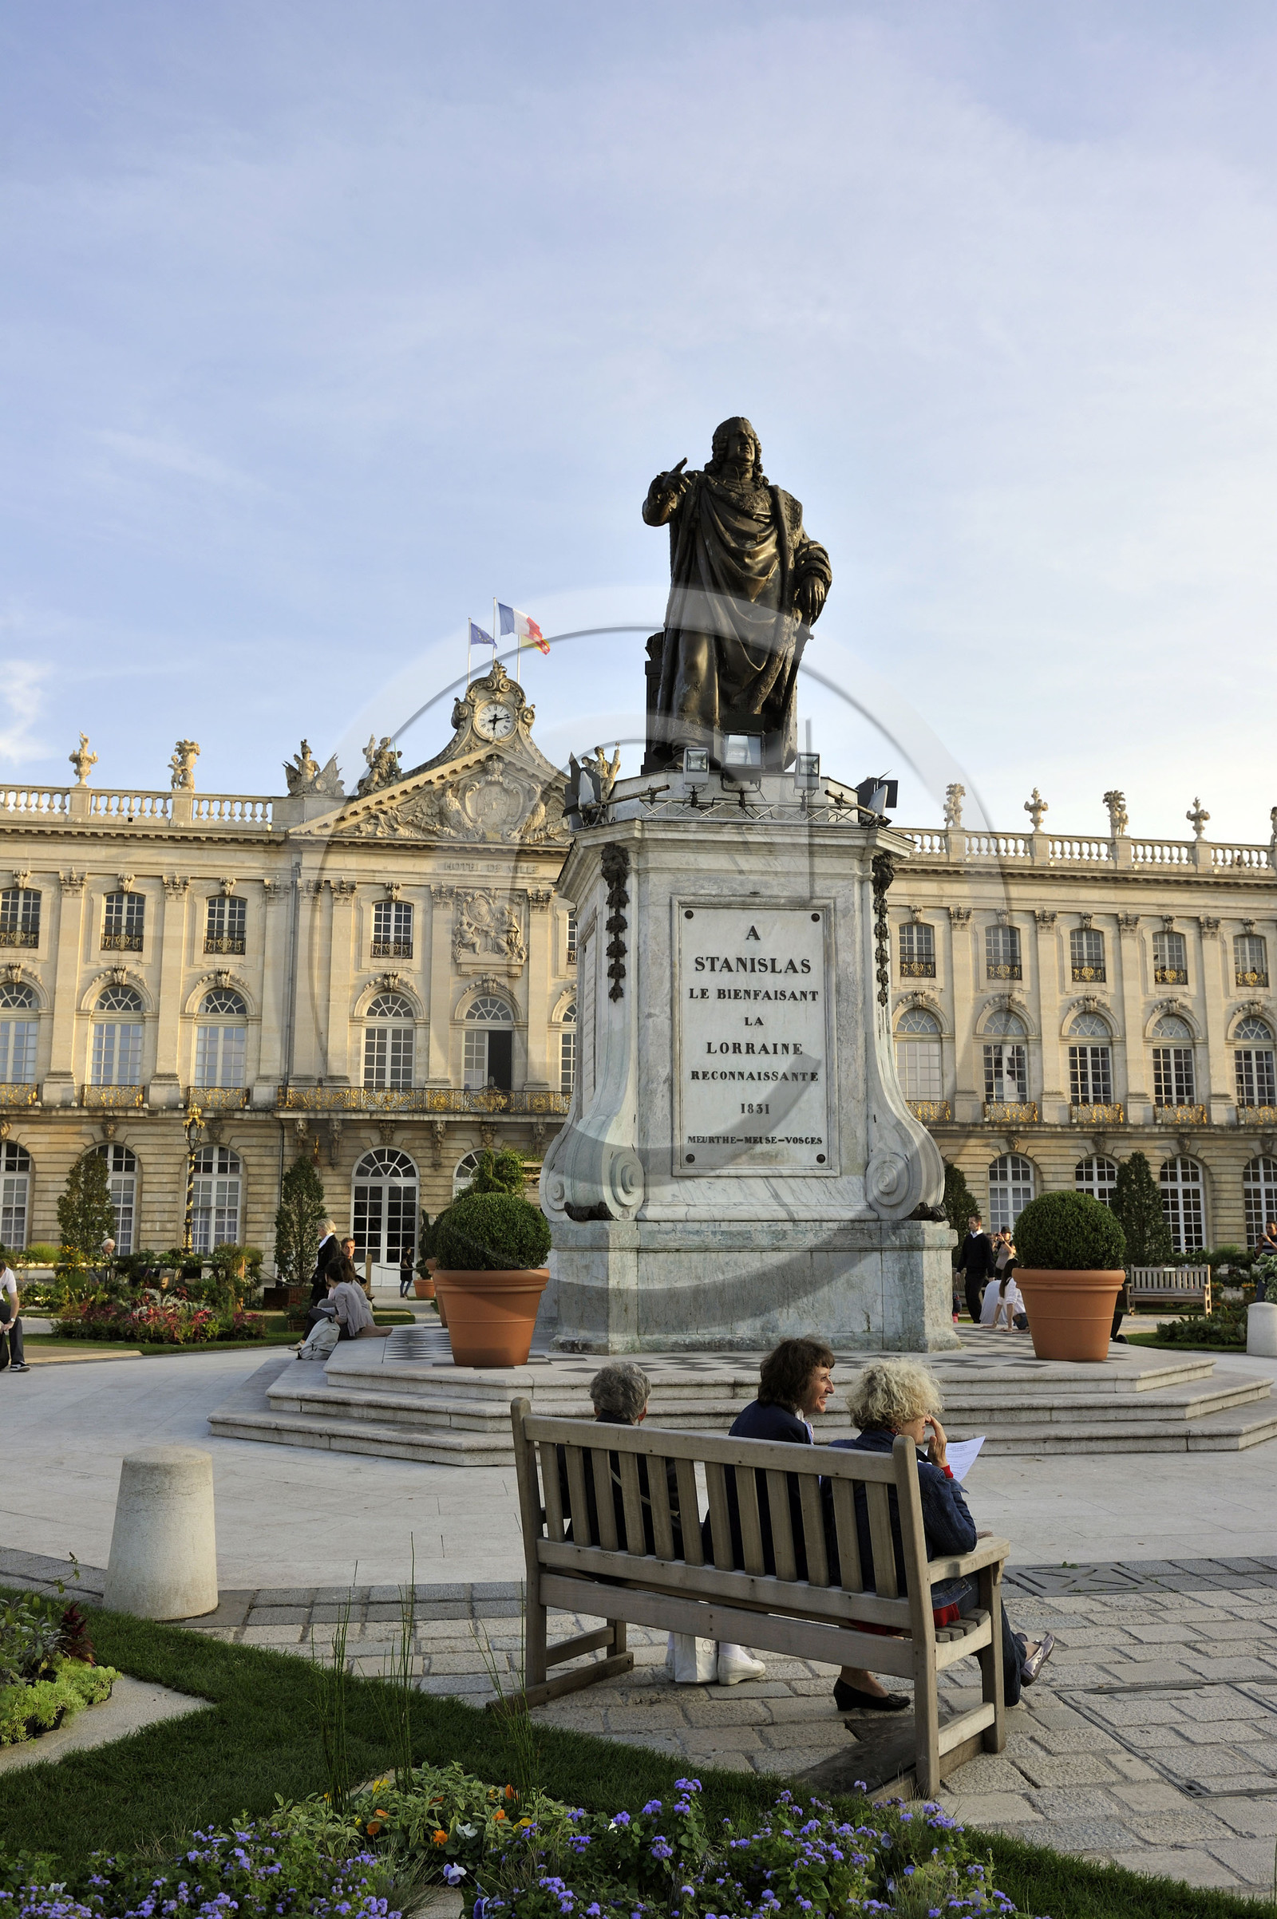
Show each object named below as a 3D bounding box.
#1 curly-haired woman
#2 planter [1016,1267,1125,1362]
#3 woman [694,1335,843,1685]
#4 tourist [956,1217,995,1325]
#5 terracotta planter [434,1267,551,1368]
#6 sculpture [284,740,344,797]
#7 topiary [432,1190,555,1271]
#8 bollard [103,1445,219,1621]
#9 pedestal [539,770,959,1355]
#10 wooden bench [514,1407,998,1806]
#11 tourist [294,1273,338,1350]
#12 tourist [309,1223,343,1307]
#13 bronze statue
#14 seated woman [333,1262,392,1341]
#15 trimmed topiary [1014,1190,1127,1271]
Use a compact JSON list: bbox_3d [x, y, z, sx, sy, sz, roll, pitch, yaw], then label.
[{"bbox_3d":[0.996,1.914,5.106,0.500,1.220,1.000,-7,-12,36],"label":"curly-haired woman"},{"bbox_3d":[3.905,3.211,13.963,1.020,0.790,1.020,0,-10,0],"label":"planter"},{"bbox_3d":[0.590,1.911,5.227,0.500,1.260,0.800,-9,-13,42],"label":"woman"},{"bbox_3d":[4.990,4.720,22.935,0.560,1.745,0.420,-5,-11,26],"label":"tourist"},{"bbox_3d":[-1.249,3.060,13.261,1.000,0.810,1.000,1,-10,-7],"label":"terracotta planter"},{"bbox_3d":[-12.716,-7.492,60.543,2.360,2.300,1.300,2,-10,-10],"label":"sculpture"},{"bbox_3d":[-1.240,2.353,13.379,0.980,0.690,0.980,1,-10,-7],"label":"topiary"},{"bbox_3d":[-2.057,2.468,6.717,0.495,0.660,0.495,0,-10,0],"label":"bollard"},{"bbox_3d":[0.963,1.121,16.624,4.000,5.750,4.000,1,-10,-7],"label":"pedestal"},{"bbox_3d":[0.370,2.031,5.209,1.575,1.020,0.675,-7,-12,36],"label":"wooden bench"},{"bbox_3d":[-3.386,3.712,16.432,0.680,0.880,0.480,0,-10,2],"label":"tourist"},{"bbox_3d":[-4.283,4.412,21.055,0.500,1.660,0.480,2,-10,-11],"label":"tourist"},{"bbox_3d":[1.116,-4.029,17.380,2.100,4.420,1.600,1,-10,-7],"label":"bronze statue"},{"bbox_3d":[-3.076,3.605,16.238,0.800,0.890,0.500,0,-10,2],"label":"seated woman"},{"bbox_3d":[3.934,2.472,14.090,1.020,0.740,1.020,0,-10,0],"label":"trimmed topiary"}]

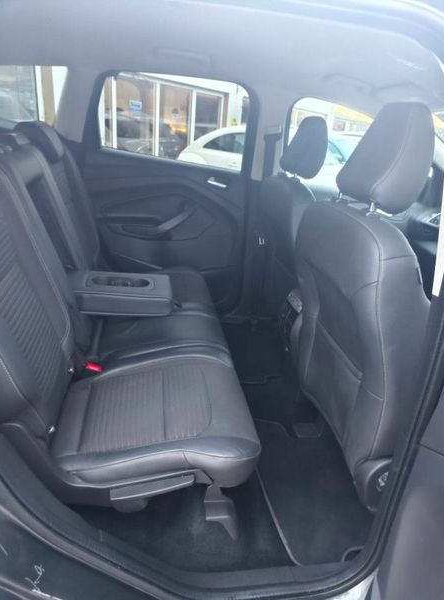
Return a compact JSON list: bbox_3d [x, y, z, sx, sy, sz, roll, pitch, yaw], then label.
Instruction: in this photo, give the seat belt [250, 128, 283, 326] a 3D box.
[{"bbox_3d":[0.216,-0.347,2.037,0.144,0.999,0.103,3,22,-4],"label":"seat belt"}]

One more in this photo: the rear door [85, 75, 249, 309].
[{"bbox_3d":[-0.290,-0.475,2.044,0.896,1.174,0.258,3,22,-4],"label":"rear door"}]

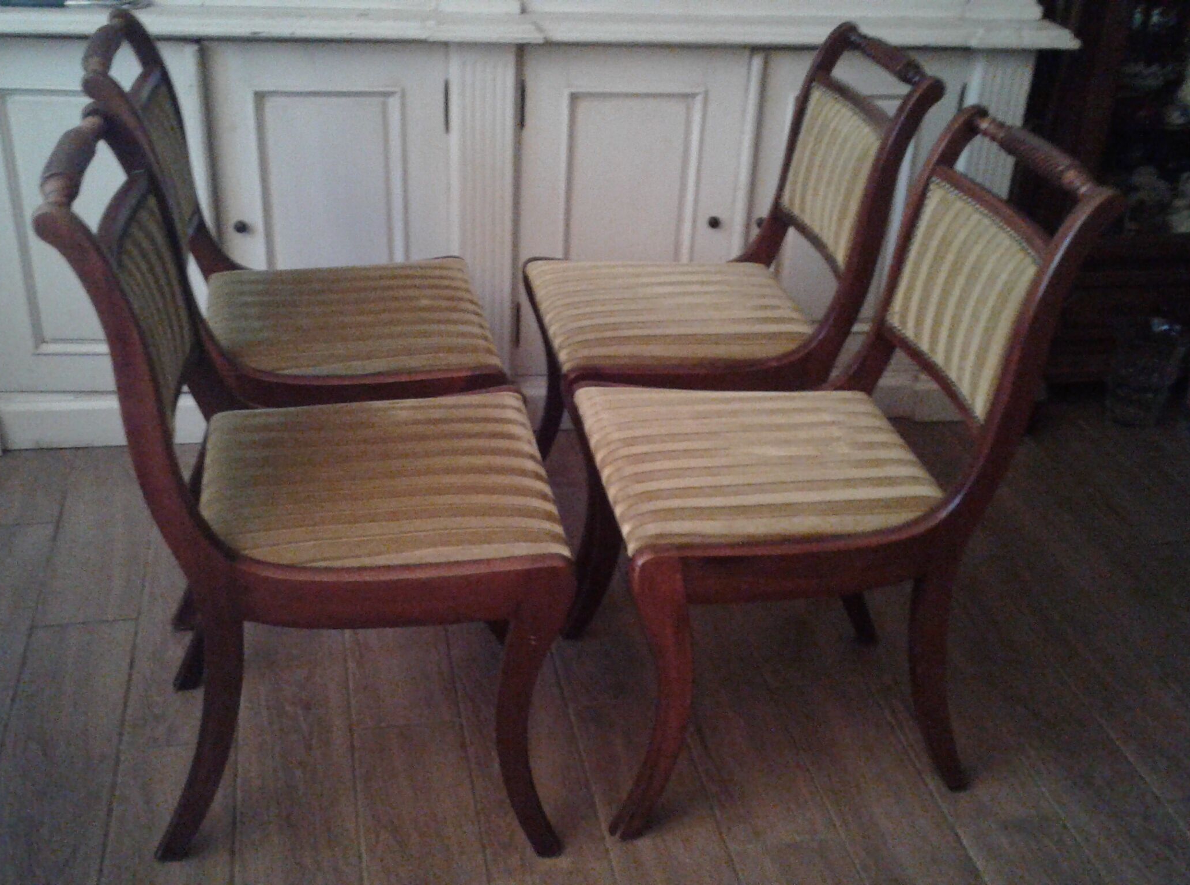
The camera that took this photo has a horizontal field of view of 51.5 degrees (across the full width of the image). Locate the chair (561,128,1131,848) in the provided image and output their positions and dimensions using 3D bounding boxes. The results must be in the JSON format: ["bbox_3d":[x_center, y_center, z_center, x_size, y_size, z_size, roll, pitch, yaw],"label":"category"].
[{"bbox_3d":[0.252,0.029,1.593,0.521,0.855,0.450,-2,29,-9],"label":"chair"}]

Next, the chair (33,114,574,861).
[{"bbox_3d":[-0.304,0.055,1.492,0.521,0.855,0.450,-4,30,-12],"label":"chair"}]

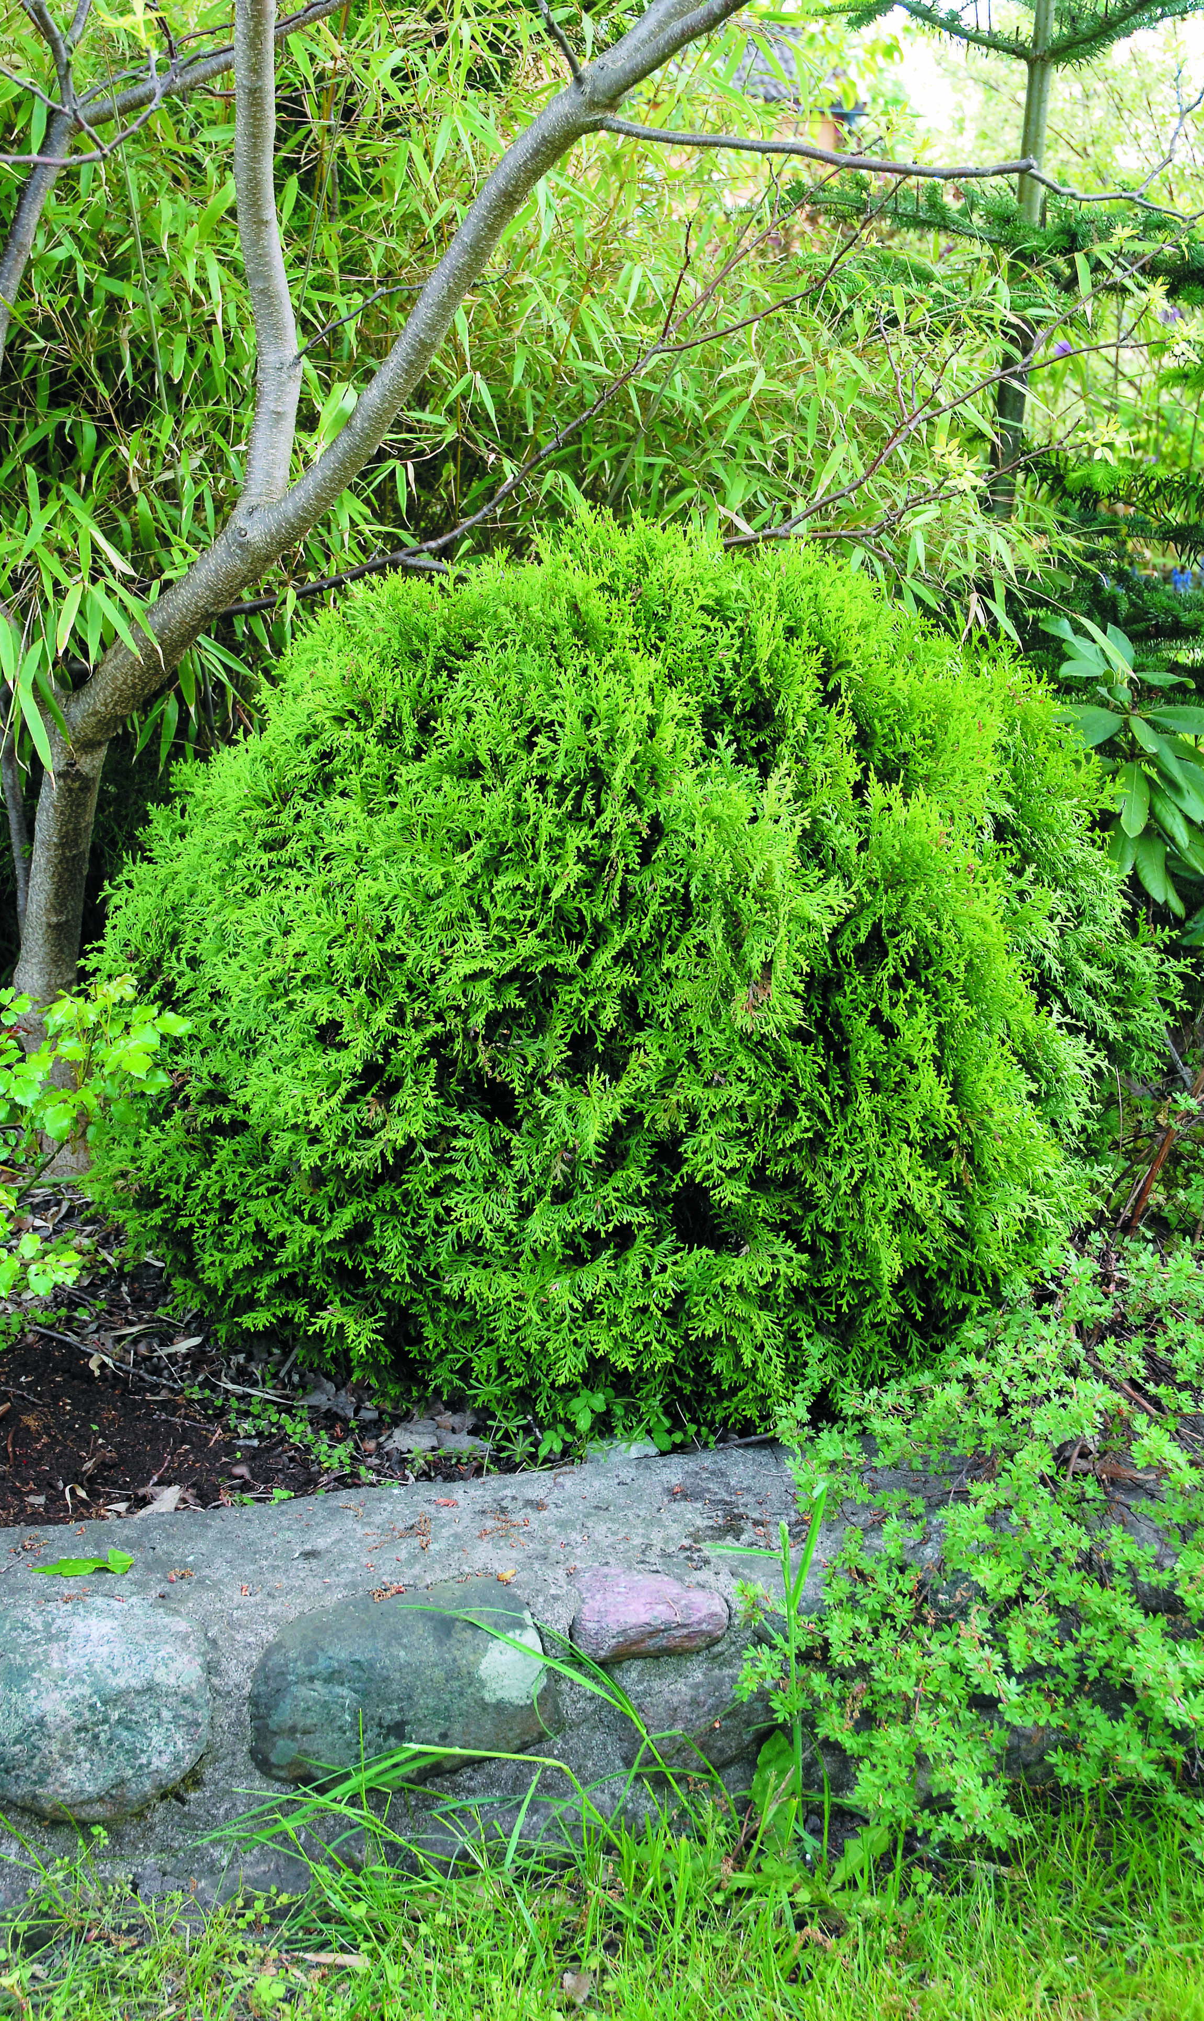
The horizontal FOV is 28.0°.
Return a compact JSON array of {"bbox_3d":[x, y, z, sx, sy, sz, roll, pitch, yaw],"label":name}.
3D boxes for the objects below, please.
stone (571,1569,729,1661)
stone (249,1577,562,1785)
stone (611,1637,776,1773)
[{"bbox_3d":[0.046,0.595,2.380,0.150,0.080,0.100,-4,17,-12],"label":"stone"},{"bbox_3d":[-0.185,0.633,2.280,0.285,0.180,0.175,-4,17,-12],"label":"stone"},{"bbox_3d":[0.094,0.672,2.340,0.165,0.115,0.120,-4,17,-12],"label":"stone"}]

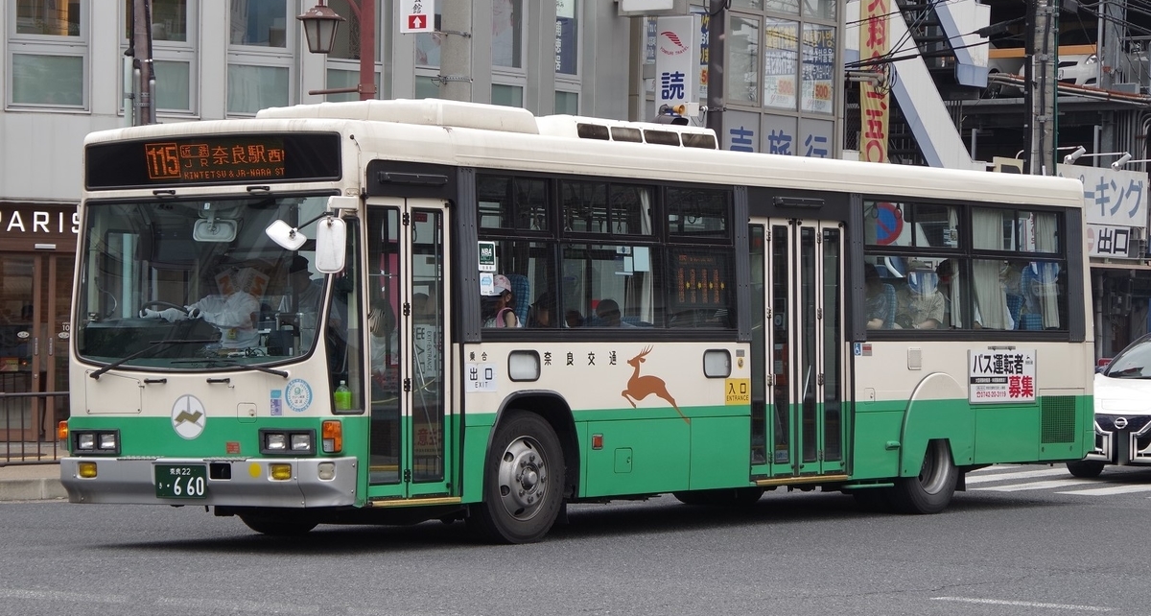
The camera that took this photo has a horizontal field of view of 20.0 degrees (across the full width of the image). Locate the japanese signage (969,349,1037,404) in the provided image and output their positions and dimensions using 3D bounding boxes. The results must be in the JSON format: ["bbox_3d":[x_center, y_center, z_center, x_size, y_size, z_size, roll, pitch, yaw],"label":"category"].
[{"bbox_3d":[3.734,0.598,28.526,0.040,0.475,1.230,0,0,37],"label":"japanese signage"}]

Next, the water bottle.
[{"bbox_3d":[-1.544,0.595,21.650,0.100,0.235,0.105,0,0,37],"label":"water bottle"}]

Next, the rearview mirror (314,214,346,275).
[{"bbox_3d":[-1.603,-0.409,21.250,0.210,0.370,0.080,1,0,7],"label":"rearview mirror"}]

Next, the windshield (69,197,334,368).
[{"bbox_3d":[-2.545,-0.174,22.142,2.250,1.200,0.250,0,-4,37],"label":"windshield"}]

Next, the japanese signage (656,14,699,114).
[{"bbox_3d":[1.294,-2.570,42.100,0.570,2.350,0.200,0,0,30],"label":"japanese signage"}]

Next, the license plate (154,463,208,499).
[{"bbox_3d":[-2.658,1.175,22.000,0.440,0.220,0.020,0,0,35],"label":"license plate"}]

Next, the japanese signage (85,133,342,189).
[{"bbox_3d":[-2.521,-0.984,22.169,2.300,0.340,0.120,0,0,37],"label":"japanese signage"}]

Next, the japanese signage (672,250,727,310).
[{"bbox_3d":[0.947,-0.208,24.862,0.060,0.450,0.750,0,0,37],"label":"japanese signage"}]

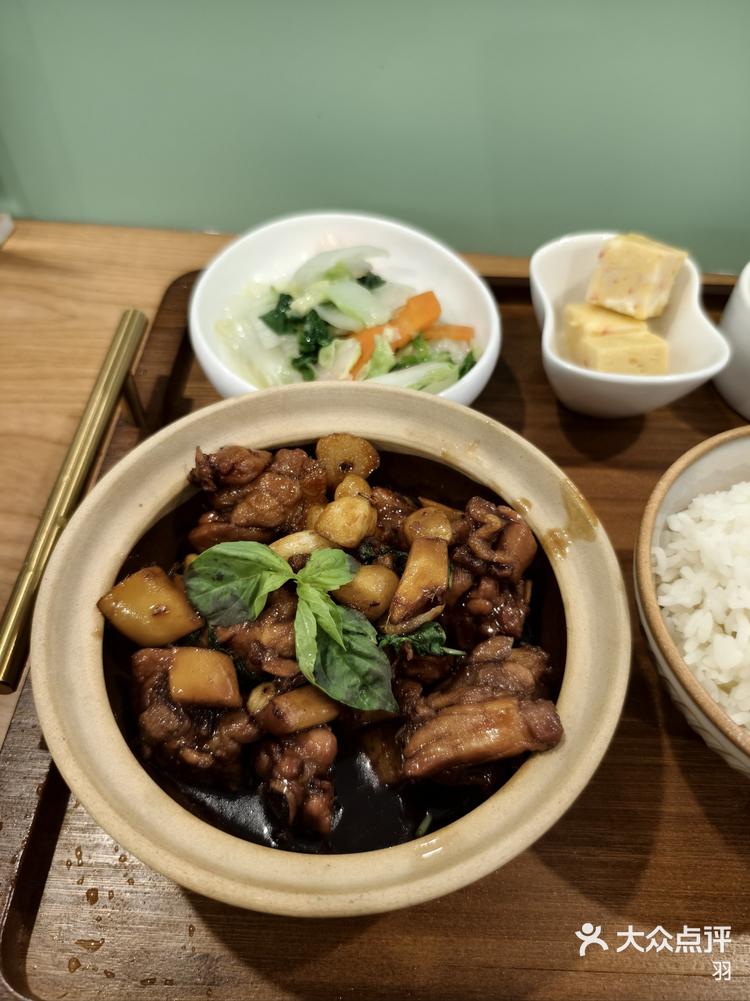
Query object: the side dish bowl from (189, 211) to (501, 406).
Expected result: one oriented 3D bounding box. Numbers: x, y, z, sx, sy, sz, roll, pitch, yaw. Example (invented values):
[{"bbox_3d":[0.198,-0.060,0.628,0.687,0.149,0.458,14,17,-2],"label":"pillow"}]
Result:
[{"bbox_3d":[-0.013,-0.078,0.323,0.141,0.057,0.139,1,53,-1],"label":"side dish bowl"}]

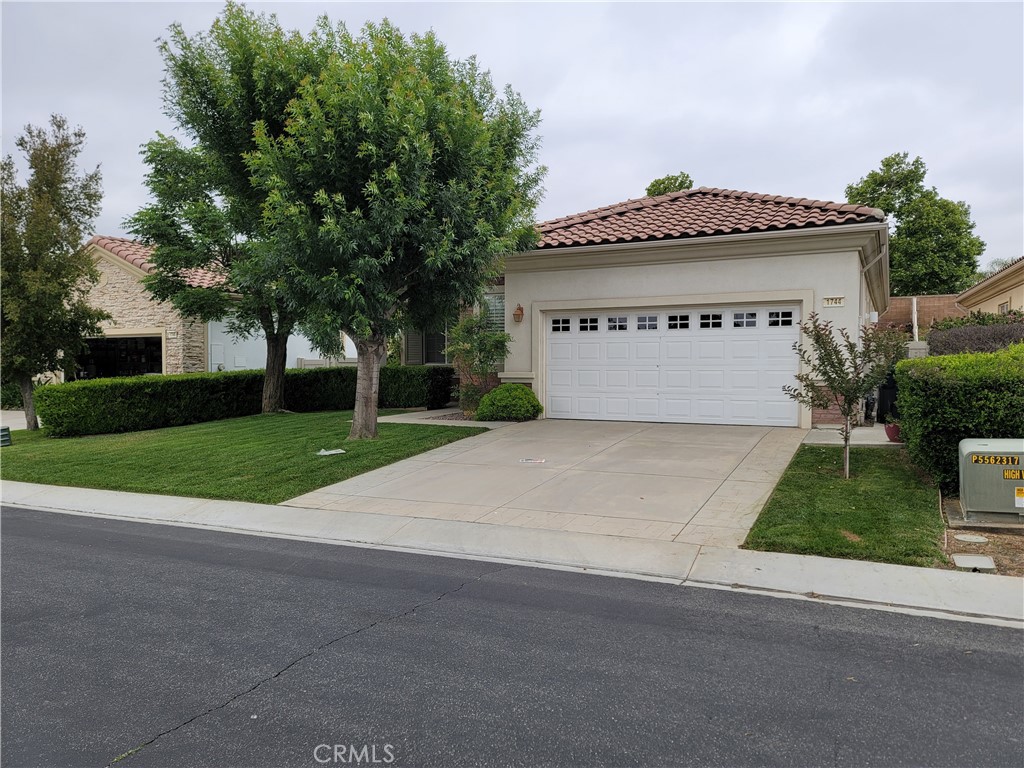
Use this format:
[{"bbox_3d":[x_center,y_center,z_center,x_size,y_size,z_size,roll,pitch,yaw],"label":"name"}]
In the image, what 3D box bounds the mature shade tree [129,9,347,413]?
[{"bbox_3d":[-6.557,-4.224,17.600,5.400,9.600,5.200,0,1,0],"label":"mature shade tree"}]

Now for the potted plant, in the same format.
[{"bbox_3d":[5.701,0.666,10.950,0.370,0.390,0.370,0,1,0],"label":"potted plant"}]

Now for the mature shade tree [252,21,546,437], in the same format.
[{"bbox_3d":[-2.075,-2.800,13.400,5.200,7.500,5.000,0,1,0],"label":"mature shade tree"}]

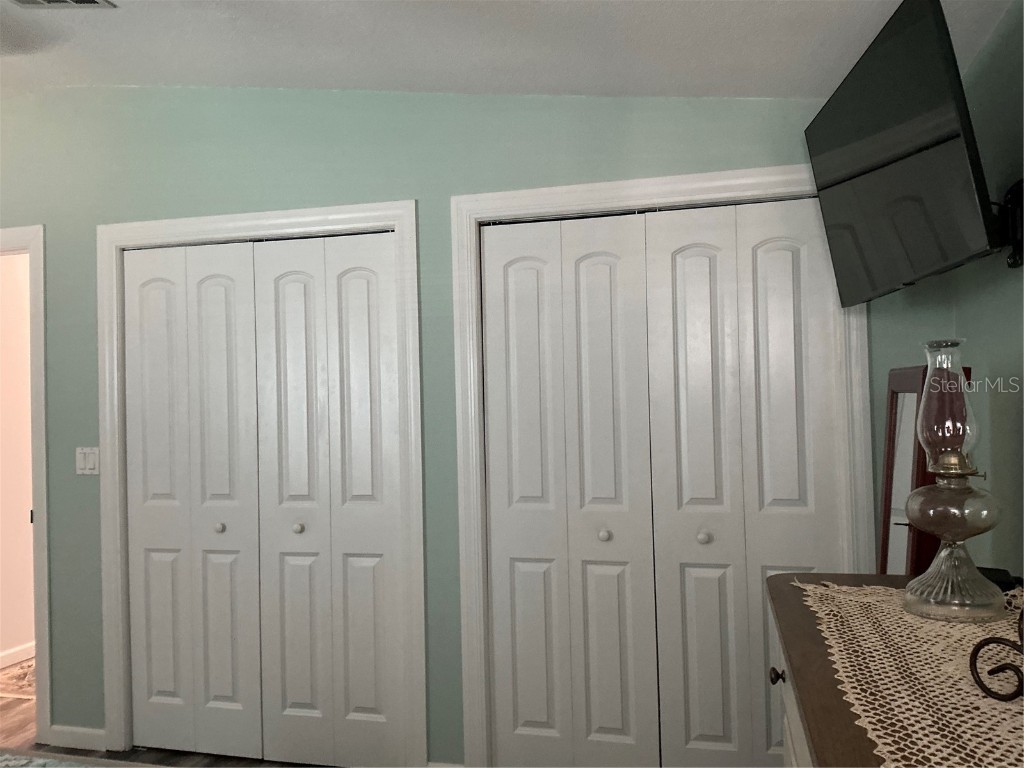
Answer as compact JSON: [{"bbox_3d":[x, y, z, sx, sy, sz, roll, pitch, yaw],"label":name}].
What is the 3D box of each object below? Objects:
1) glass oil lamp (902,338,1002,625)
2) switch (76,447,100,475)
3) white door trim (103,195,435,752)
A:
[{"bbox_3d":[0.738,0.151,1.394,0.148,0.452,0.148,-2,-1,14],"label":"glass oil lamp"},{"bbox_3d":[-1.751,0.319,3.421,0.112,0.112,0.012,-2,-1,14],"label":"switch"},{"bbox_3d":[-0.997,0.405,3.255,1.392,2.140,0.080,-2,-1,14],"label":"white door trim"}]

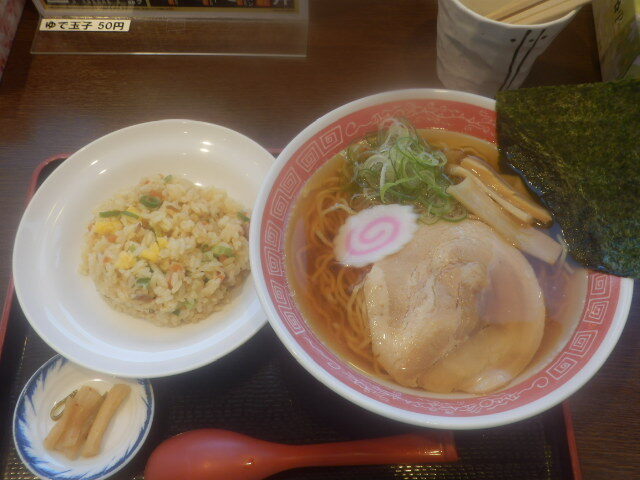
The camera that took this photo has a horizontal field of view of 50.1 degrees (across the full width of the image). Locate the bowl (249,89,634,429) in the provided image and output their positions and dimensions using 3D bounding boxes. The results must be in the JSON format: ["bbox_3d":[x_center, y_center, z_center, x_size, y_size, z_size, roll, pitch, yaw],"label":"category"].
[{"bbox_3d":[0.069,0.017,0.426,0.214,0.081,0.214,-1,63,2],"label":"bowl"}]

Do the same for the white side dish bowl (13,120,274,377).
[{"bbox_3d":[-0.103,0.007,0.462,0.187,0.041,0.187,-1,63,2],"label":"white side dish bowl"}]

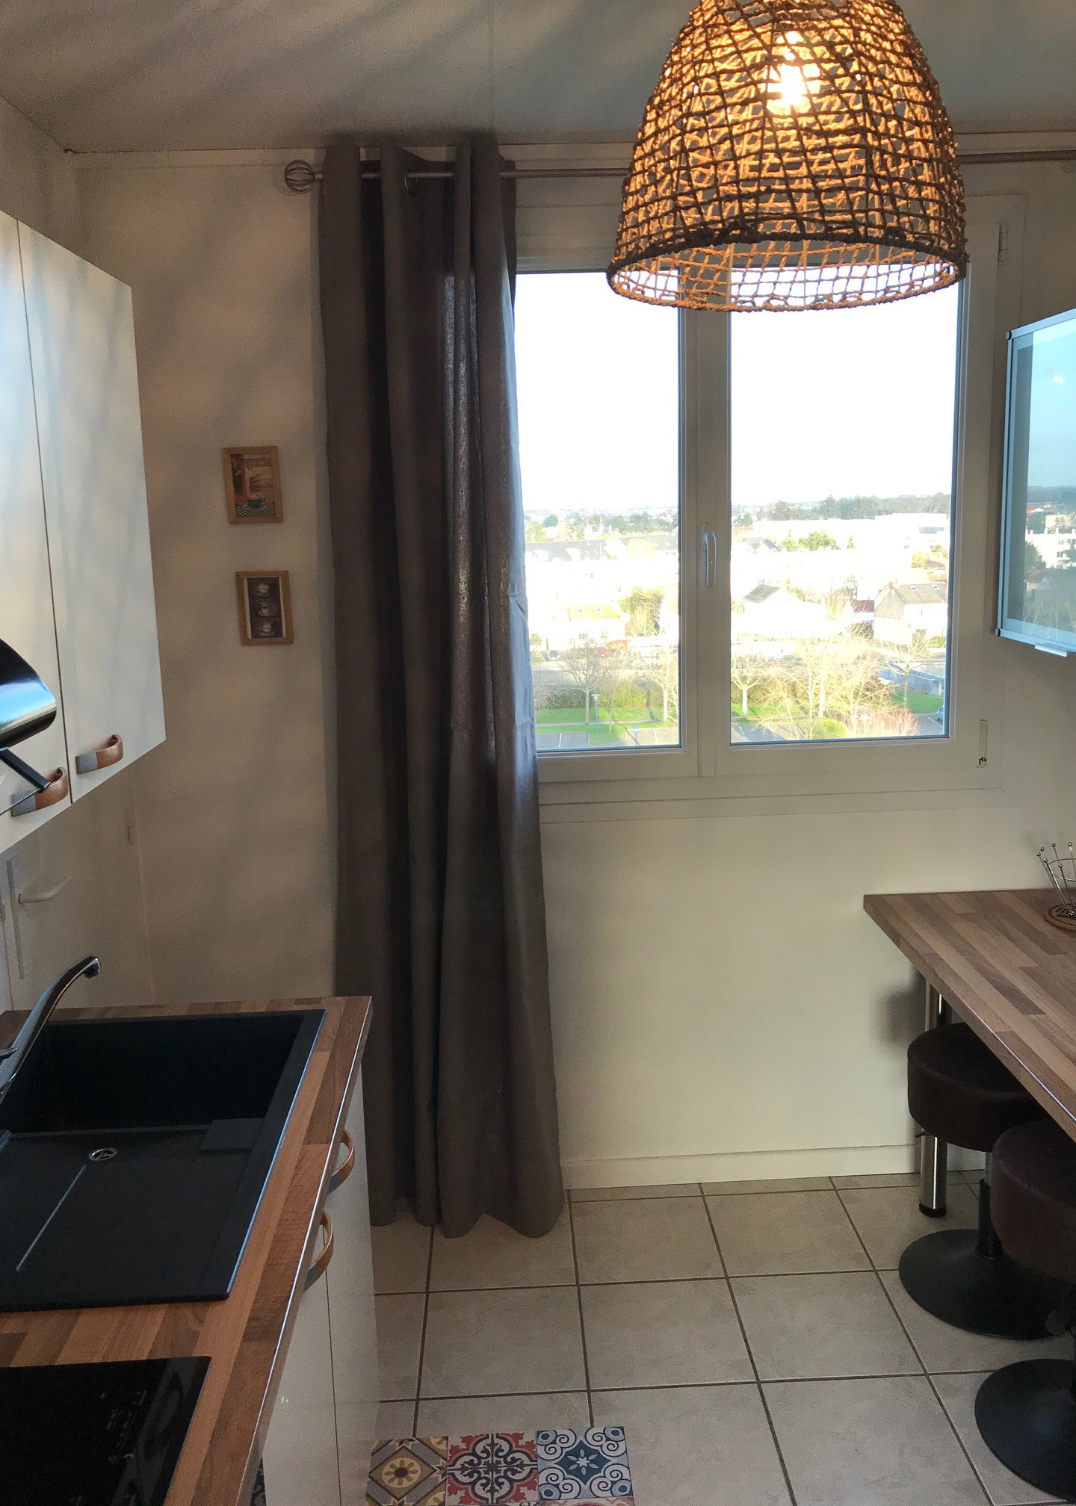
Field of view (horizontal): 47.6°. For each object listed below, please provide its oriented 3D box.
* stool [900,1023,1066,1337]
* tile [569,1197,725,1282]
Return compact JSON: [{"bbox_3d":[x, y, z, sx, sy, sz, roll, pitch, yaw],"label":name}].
[{"bbox_3d":[0.994,0.907,2.634,0.390,0.525,0.390,-2,11,-1],"label":"stool"},{"bbox_3d":[0.253,1.157,2.892,0.332,0.010,0.331,-2,11,-1],"label":"tile"}]

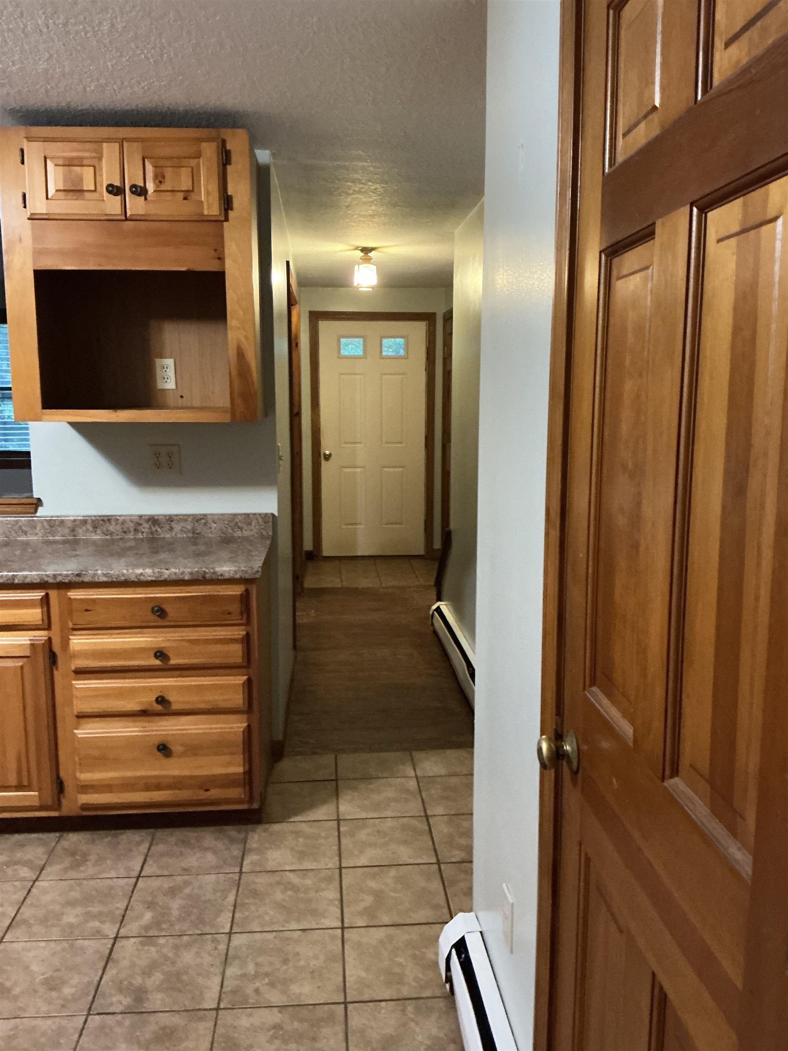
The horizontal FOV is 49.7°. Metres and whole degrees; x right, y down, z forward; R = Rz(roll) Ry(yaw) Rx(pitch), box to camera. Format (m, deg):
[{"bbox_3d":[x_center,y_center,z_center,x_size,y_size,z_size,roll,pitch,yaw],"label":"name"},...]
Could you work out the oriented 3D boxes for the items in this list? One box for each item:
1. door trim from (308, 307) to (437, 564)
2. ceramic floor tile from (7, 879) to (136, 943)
[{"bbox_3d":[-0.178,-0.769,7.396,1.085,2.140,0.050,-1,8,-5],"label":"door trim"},{"bbox_3d":[-0.932,1.122,2.482,0.305,0.010,0.294,-1,9,-5],"label":"ceramic floor tile"}]

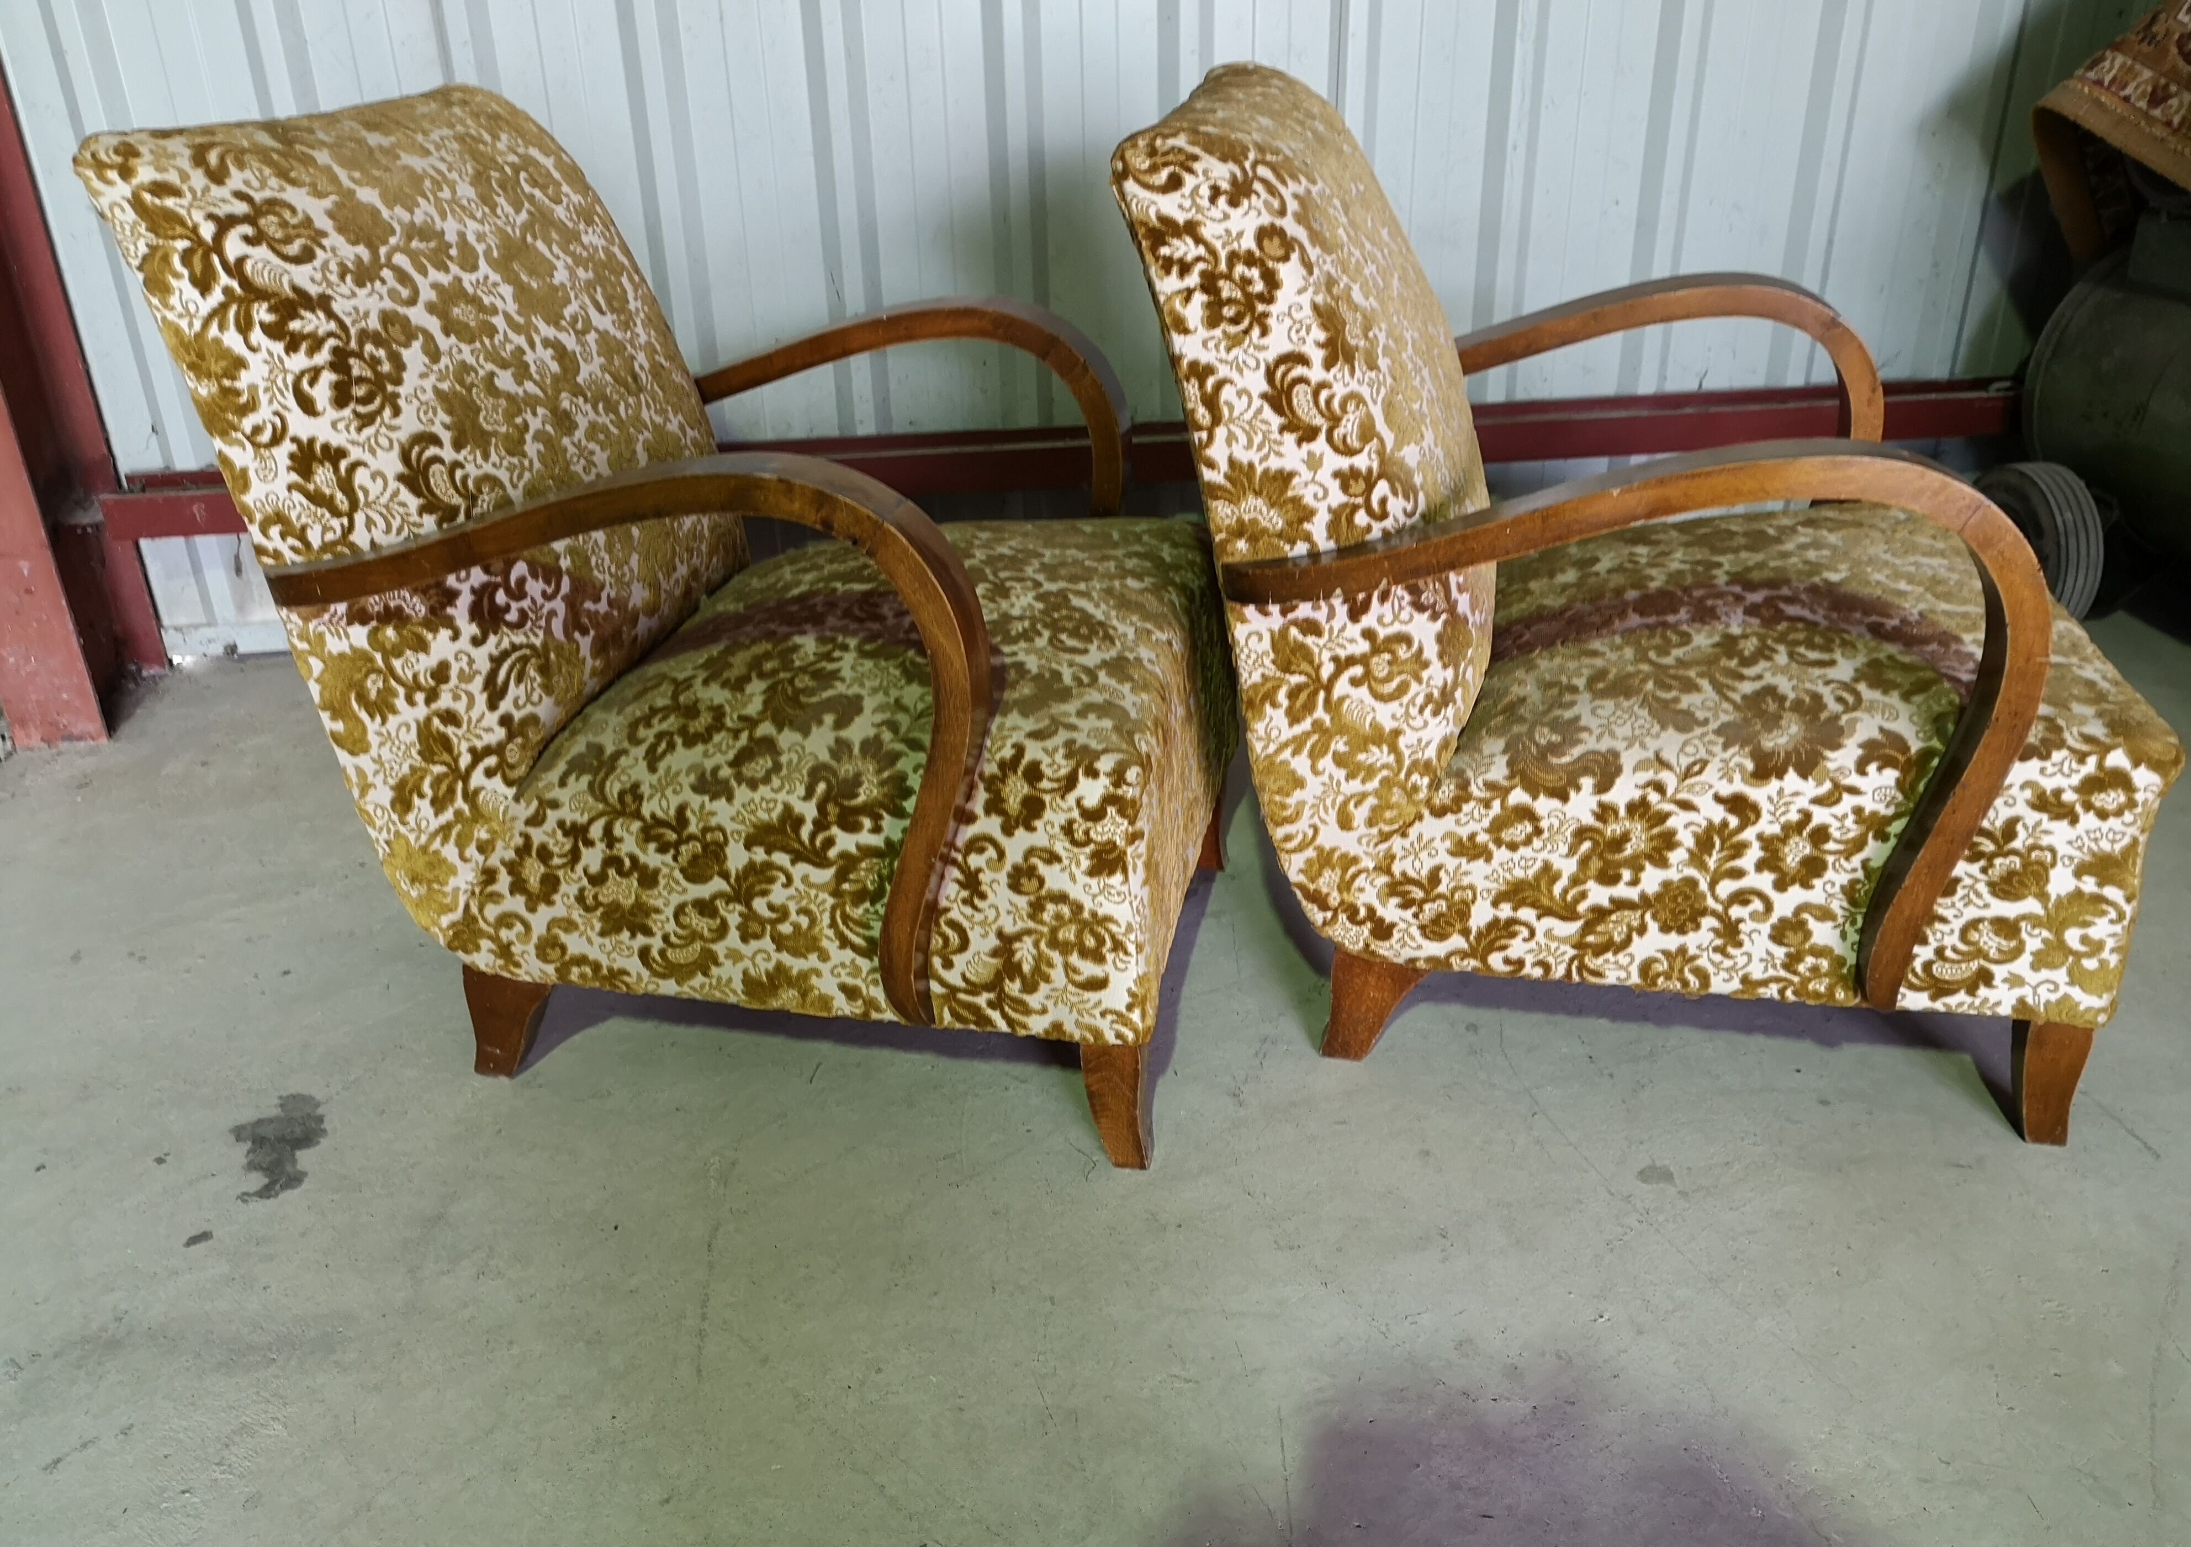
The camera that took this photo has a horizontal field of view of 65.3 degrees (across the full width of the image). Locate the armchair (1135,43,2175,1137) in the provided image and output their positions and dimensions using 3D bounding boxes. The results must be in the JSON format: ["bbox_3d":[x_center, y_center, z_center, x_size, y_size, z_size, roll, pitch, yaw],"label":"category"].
[{"bbox_3d":[0.501,-0.206,1.649,0.856,0.851,0.653,5,27,13],"label":"armchair"}]

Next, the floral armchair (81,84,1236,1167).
[{"bbox_3d":[-0.304,-0.185,1.647,0.856,0.851,0.653,5,27,13],"label":"floral armchair"}]

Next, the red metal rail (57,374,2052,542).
[{"bbox_3d":[0.053,-0.486,2.600,2.945,0.066,0.114,-4,27,-5],"label":"red metal rail"}]

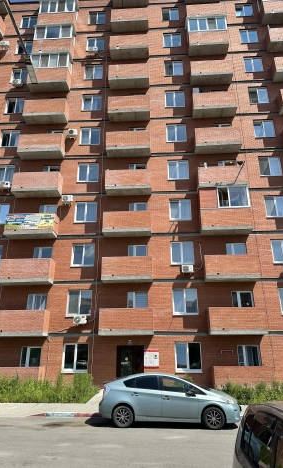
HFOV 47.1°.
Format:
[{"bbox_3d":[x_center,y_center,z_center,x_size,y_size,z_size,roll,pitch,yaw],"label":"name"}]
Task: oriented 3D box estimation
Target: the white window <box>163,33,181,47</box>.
[{"bbox_3d":[2.413,-15.254,25.614,1.390,1.453,0.140,-1,-20,3],"label":"white window"}]

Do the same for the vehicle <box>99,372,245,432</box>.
[{"bbox_3d":[0.941,5.387,10.687,4.470,1.490,1.745,-2,-21,6],"label":"vehicle"}]

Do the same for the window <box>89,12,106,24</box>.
[{"bbox_3d":[-3.666,-18.029,27.201,1.384,1.413,0.150,-1,-20,3],"label":"window"}]

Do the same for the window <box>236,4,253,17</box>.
[{"bbox_3d":[8.148,-17.585,25.638,1.299,1.319,0.160,-1,-20,3],"label":"window"}]

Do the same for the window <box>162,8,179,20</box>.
[{"bbox_3d":[2.467,-18.164,26.901,1.373,1.413,0.150,-1,-20,3],"label":"window"}]

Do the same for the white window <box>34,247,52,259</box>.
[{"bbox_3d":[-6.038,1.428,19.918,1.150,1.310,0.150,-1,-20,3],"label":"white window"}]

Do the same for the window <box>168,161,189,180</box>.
[{"bbox_3d":[2.494,-4.252,21.679,1.367,1.424,0.150,-1,-20,3],"label":"window"}]

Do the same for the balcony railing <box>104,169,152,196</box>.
[{"bbox_3d":[-0.793,-3.193,20.305,2.811,1.302,0.888,-1,-20,3],"label":"balcony railing"}]

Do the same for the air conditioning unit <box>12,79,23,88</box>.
[{"bbox_3d":[-9.402,-11.421,24.712,0.780,0.550,0.300,-1,-20,3],"label":"air conditioning unit"}]

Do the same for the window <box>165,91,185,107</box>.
[{"bbox_3d":[2.476,-9.916,23.906,1.443,1.468,0.118,-1,-20,3],"label":"window"}]

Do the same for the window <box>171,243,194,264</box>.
[{"bbox_3d":[2.510,1.196,19.655,1.372,1.434,0.150,-1,-20,3],"label":"window"}]

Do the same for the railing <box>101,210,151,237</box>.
[{"bbox_3d":[-0.862,-0.598,19.782,2.850,1.250,1.030,-1,-20,3],"label":"railing"}]

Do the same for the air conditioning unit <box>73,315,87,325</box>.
[{"bbox_3d":[-3.441,4.856,18.344,0.730,0.510,0.270,-1,-20,3],"label":"air conditioning unit"}]

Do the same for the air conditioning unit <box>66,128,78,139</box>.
[{"bbox_3d":[-4.846,-7.153,22.959,0.710,0.493,0.266,-1,-20,3],"label":"air conditioning unit"}]

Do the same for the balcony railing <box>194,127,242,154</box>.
[{"bbox_3d":[5.130,-6.279,21.900,2.950,1.381,0.947,-1,-20,3],"label":"balcony railing"}]

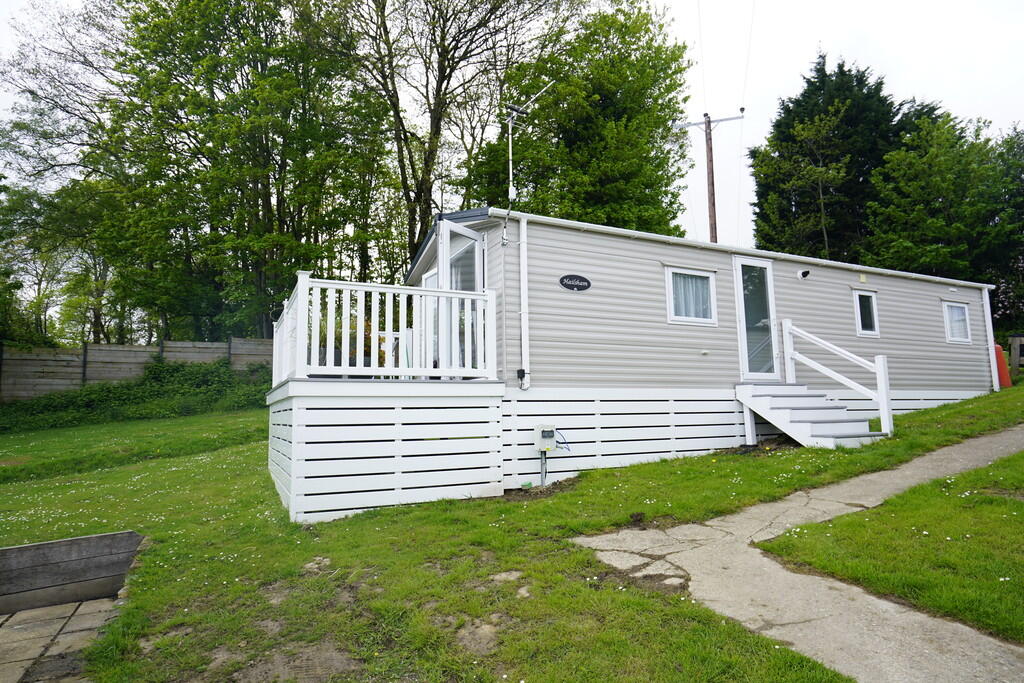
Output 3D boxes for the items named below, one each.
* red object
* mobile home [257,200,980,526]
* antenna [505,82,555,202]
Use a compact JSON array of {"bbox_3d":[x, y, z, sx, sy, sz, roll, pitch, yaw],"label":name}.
[{"bbox_3d":[11.299,0.599,13.118,0.400,0.900,0.380,3,-8,-26],"label":"red object"},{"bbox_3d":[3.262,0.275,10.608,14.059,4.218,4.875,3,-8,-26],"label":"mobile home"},{"bbox_3d":[0.218,-2.397,6.917,0.360,1.220,1.050,4,-9,-33],"label":"antenna"}]

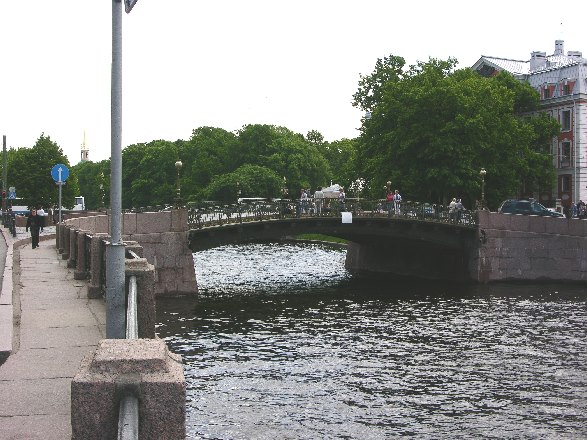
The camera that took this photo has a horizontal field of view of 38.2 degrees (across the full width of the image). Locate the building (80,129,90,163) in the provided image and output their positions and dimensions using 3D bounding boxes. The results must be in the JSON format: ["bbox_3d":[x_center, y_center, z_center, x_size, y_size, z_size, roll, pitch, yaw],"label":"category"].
[{"bbox_3d":[-110.416,-27.339,450.000,6.000,42.000,6.000,0,1,-9],"label":"building"}]

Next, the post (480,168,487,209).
[{"bbox_3d":[13.712,-2.191,61.500,0.600,3.000,0.600,0,1,-17],"label":"post"}]

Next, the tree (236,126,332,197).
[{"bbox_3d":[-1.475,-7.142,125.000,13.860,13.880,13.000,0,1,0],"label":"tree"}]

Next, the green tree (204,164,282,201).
[{"bbox_3d":[-6.193,-3.426,105.000,9.660,6.900,9.500,0,1,0],"label":"green tree"}]

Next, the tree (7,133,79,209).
[{"bbox_3d":[-25.168,-4.163,85.000,7.220,9.220,7.000,0,1,0],"label":"tree"}]

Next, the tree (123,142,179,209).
[{"bbox_3d":[-19.400,-5.387,115.000,7.600,10.800,8.000,0,1,0],"label":"tree"}]

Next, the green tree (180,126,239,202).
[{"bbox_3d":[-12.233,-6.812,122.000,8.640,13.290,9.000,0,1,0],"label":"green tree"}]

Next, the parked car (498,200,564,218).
[{"bbox_3d":[18.390,-0.580,65.500,4.700,1.620,1.820,4,-1,-20],"label":"parked car"}]

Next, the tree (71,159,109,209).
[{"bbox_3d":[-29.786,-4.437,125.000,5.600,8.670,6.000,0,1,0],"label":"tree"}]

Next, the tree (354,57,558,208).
[{"bbox_3d":[16.152,-7.971,84.000,20.210,16.460,17.000,0,1,0],"label":"tree"}]

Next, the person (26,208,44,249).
[{"bbox_3d":[-11.361,0.396,37.300,0.620,1.760,0.400,0,1,-11],"label":"person"}]

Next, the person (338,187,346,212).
[{"bbox_3d":[3.353,-1.348,58.000,0.380,1.740,0.500,-1,1,-45],"label":"person"}]

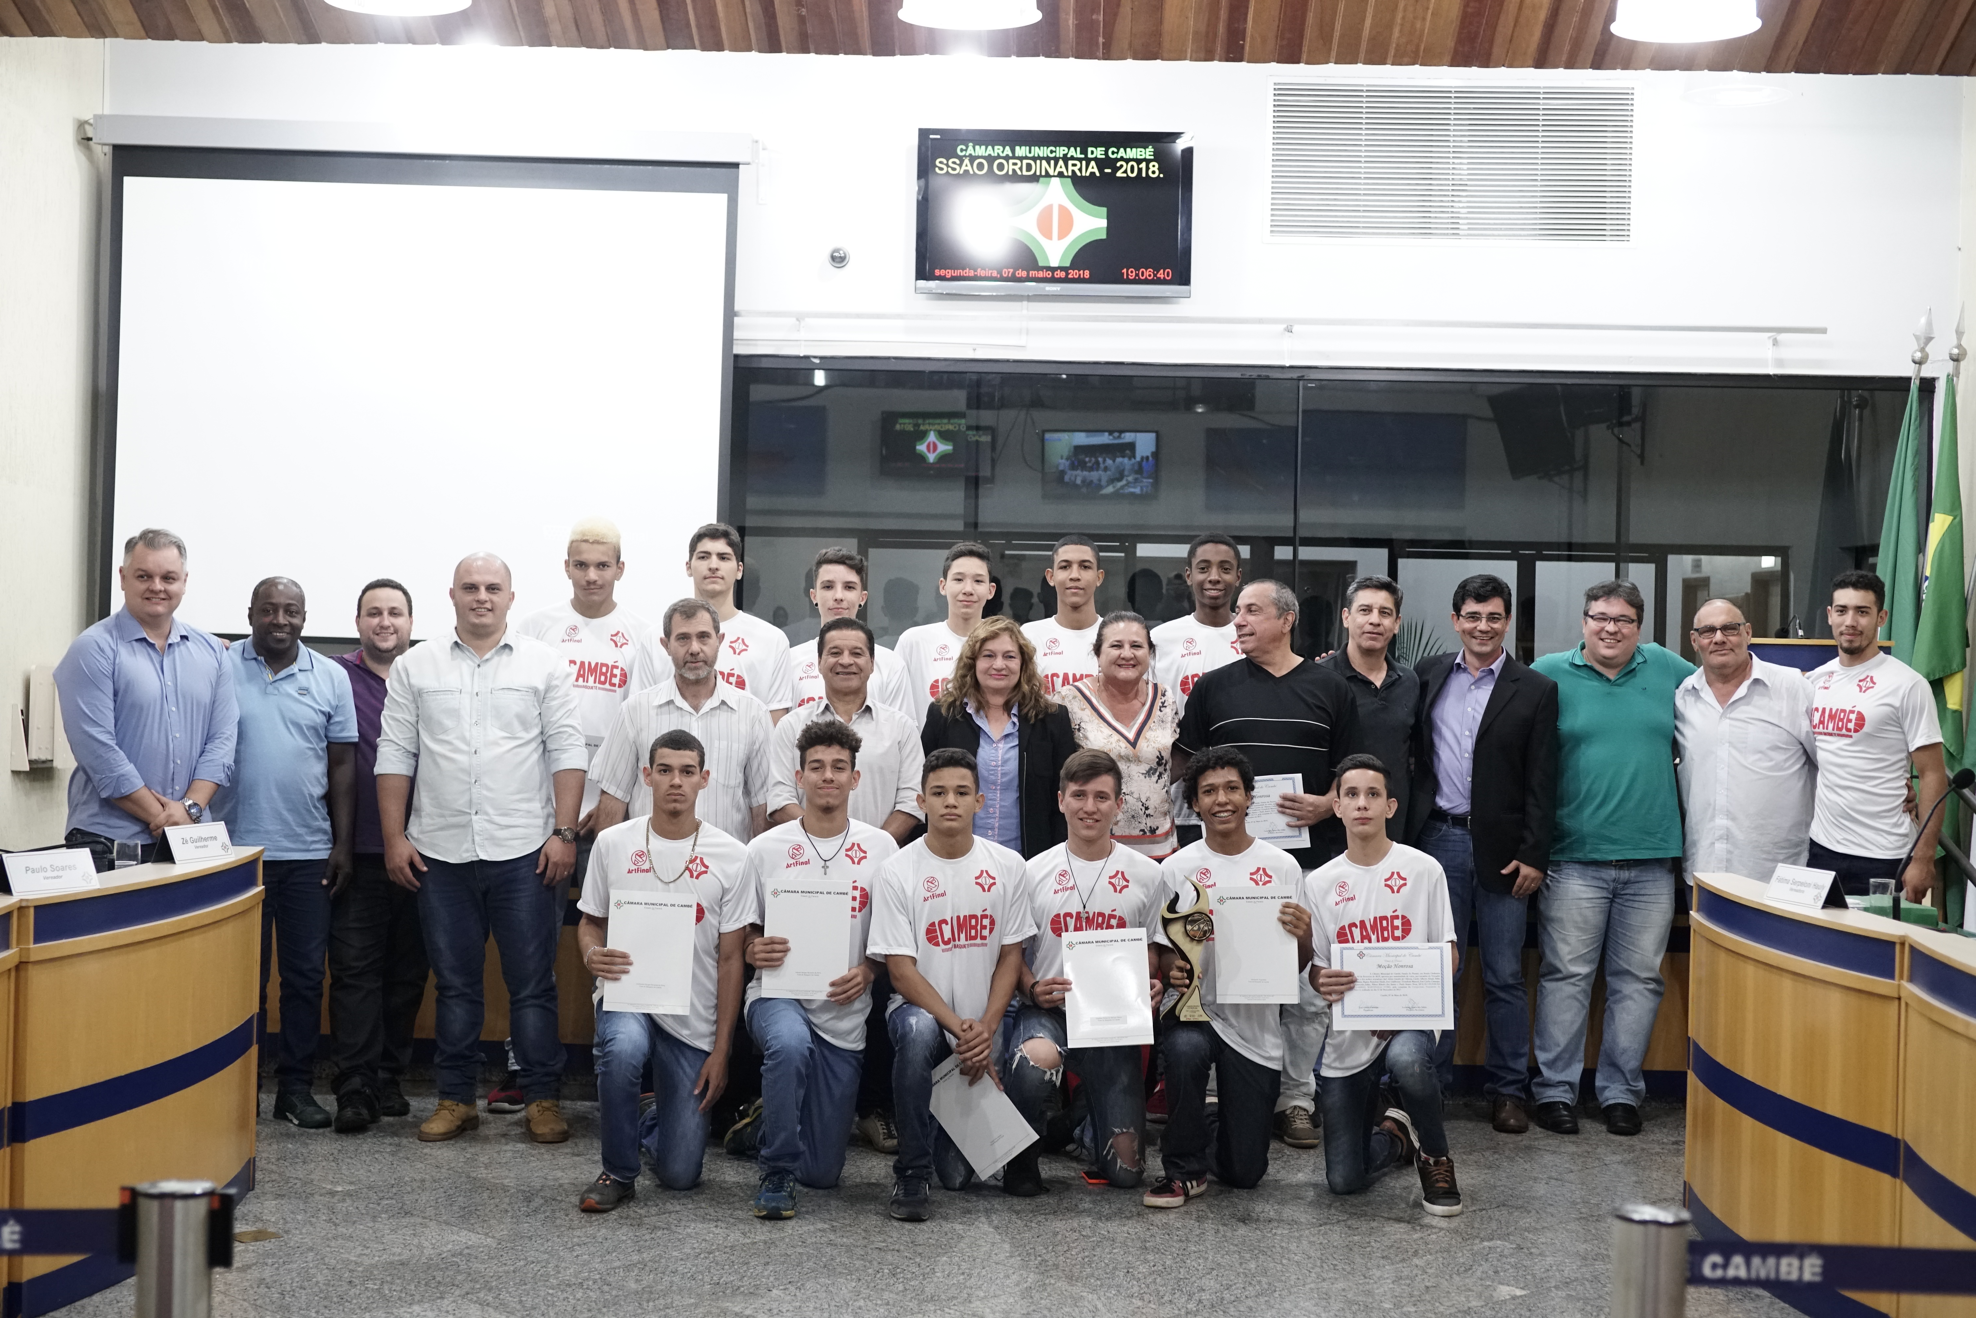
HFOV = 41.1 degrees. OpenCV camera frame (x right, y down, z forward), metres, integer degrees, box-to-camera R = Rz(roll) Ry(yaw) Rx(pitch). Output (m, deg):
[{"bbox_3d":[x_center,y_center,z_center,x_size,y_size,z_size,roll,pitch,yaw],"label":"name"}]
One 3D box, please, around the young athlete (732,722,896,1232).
[{"bbox_3d":[-0.470,0.807,7.237,0.460,1.284,0.780,1,0,-3],"label":"young athlete"}]

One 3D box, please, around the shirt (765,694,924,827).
[{"bbox_3d":[-0.430,0.455,7.799,0.480,0.700,0.290,1,0,-3],"label":"shirt"}]

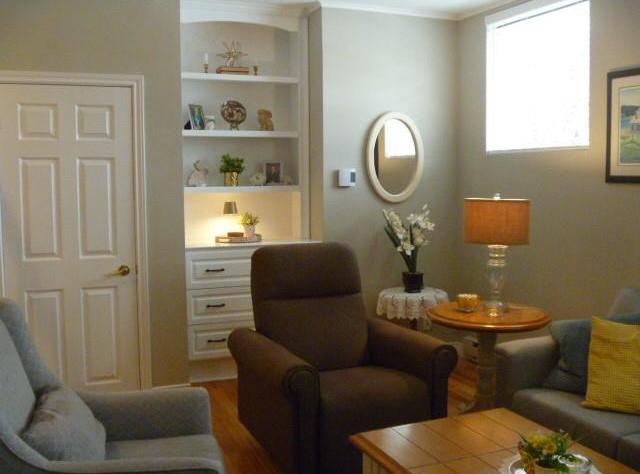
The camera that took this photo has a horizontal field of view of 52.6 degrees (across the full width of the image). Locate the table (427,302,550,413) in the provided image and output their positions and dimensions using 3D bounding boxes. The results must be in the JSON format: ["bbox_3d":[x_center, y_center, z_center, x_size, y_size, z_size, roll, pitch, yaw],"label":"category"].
[{"bbox_3d":[1.036,0.788,3.979,0.765,0.630,0.765,0,5,0],"label":"table"}]

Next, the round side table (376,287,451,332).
[{"bbox_3d":[0.662,0.709,4.679,0.500,0.645,0.500,0,5,0],"label":"round side table"}]

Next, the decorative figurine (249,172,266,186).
[{"bbox_3d":[-0.472,-0.437,4.914,0.132,0.111,0.092,-1,5,-12],"label":"decorative figurine"}]

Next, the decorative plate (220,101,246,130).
[{"bbox_3d":[-0.632,-0.891,4.760,0.185,0.215,0.100,-2,6,-23],"label":"decorative plate"}]

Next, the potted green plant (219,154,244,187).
[{"bbox_3d":[-0.649,-0.498,4.800,0.180,0.243,0.170,-2,6,-23],"label":"potted green plant"}]

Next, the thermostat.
[{"bbox_3d":[0.205,-0.432,4.763,0.131,0.130,0.033,-2,5,-22],"label":"thermostat"}]

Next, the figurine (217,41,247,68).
[{"bbox_3d":[-0.644,-1.338,4.750,0.225,0.197,0.170,-2,6,-23],"label":"figurine"}]

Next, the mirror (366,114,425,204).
[{"bbox_3d":[0.577,-0.601,4.906,0.480,0.693,0.030,-2,5,-22],"label":"mirror"}]

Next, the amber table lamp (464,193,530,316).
[{"bbox_3d":[1.069,0.104,3.897,0.395,0.730,0.395,0,5,0],"label":"amber table lamp"}]

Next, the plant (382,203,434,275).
[{"bbox_3d":[0.639,0.054,4.650,0.360,0.580,0.280,0,5,0],"label":"plant"}]

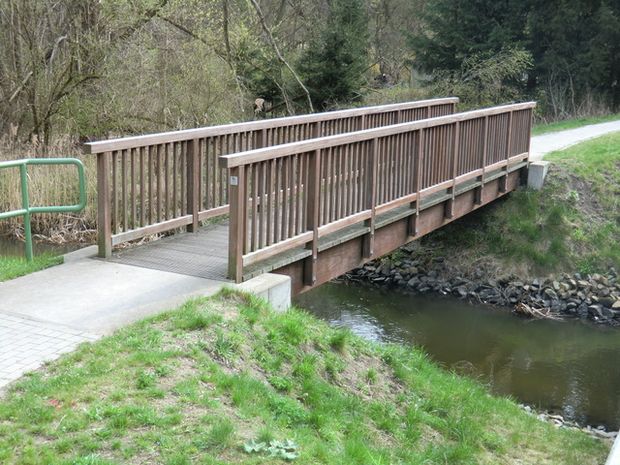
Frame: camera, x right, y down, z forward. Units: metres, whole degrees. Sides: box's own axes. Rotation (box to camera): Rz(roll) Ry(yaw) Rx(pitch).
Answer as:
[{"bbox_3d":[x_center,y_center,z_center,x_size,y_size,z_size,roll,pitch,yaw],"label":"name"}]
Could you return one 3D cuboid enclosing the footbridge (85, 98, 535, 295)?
[{"bbox_3d":[1.168,-0.977,13.135,1.770,1.653,11.227,8,14,28],"label":"footbridge"}]

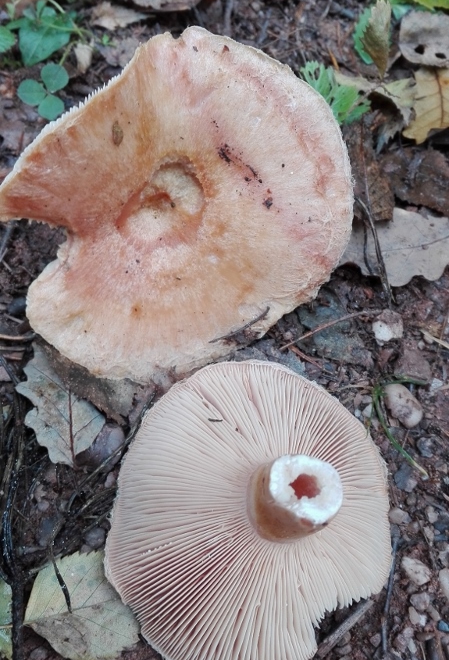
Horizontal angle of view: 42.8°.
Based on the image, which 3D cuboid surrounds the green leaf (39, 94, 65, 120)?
[{"bbox_3d":[-0.117,-0.152,0.391,0.016,0.003,0.020,-25,68,-11],"label":"green leaf"}]

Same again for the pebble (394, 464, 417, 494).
[{"bbox_3d":[0.081,0.066,0.255,0.009,0.007,0.012,-16,69,-7],"label":"pebble"}]

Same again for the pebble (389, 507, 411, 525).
[{"bbox_3d":[0.076,0.081,0.249,0.010,0.006,0.007,0,68,0],"label":"pebble"}]

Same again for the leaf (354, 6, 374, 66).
[{"bbox_3d":[0.106,-0.217,0.425,0.021,0.009,0.052,4,65,2],"label":"leaf"}]

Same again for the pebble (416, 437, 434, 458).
[{"bbox_3d":[0.100,0.059,0.284,0.009,0.006,0.010,-33,72,-12],"label":"pebble"}]

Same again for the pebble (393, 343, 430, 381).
[{"bbox_3d":[0.090,0.016,0.273,0.016,0.010,0.018,4,68,2],"label":"pebble"}]

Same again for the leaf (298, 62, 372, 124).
[{"bbox_3d":[0.061,-0.136,0.327,0.043,0.012,0.034,37,72,14],"label":"leaf"}]

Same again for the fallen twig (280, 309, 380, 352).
[{"bbox_3d":[0.051,-0.001,0.280,0.054,0.004,0.007,-22,69,-9],"label":"fallen twig"}]

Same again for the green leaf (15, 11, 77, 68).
[{"bbox_3d":[-0.118,-0.185,0.367,0.032,0.010,0.047,12,68,5],"label":"green leaf"}]

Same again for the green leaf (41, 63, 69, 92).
[{"bbox_3d":[-0.106,-0.157,0.355,0.018,0.003,0.021,16,69,6],"label":"green leaf"}]

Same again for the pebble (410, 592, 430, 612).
[{"bbox_3d":[0.089,0.123,0.259,0.009,0.005,0.007,5,68,2],"label":"pebble"}]

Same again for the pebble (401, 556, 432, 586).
[{"bbox_3d":[0.088,0.111,0.263,0.011,0.007,0.015,-40,73,-15],"label":"pebble"}]

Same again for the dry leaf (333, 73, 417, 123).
[{"bbox_3d":[0.086,-0.134,0.327,0.044,0.016,0.036,7,68,3],"label":"dry leaf"}]

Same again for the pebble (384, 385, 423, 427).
[{"bbox_3d":[0.091,0.038,0.291,0.015,0.010,0.025,-29,71,-11],"label":"pebble"}]

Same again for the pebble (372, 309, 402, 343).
[{"bbox_3d":[0.080,-0.001,0.281,0.014,0.010,0.018,13,68,5],"label":"pebble"}]

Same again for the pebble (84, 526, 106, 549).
[{"bbox_3d":[-0.061,0.097,0.269,0.010,0.006,0.009,-5,68,-2],"label":"pebble"}]

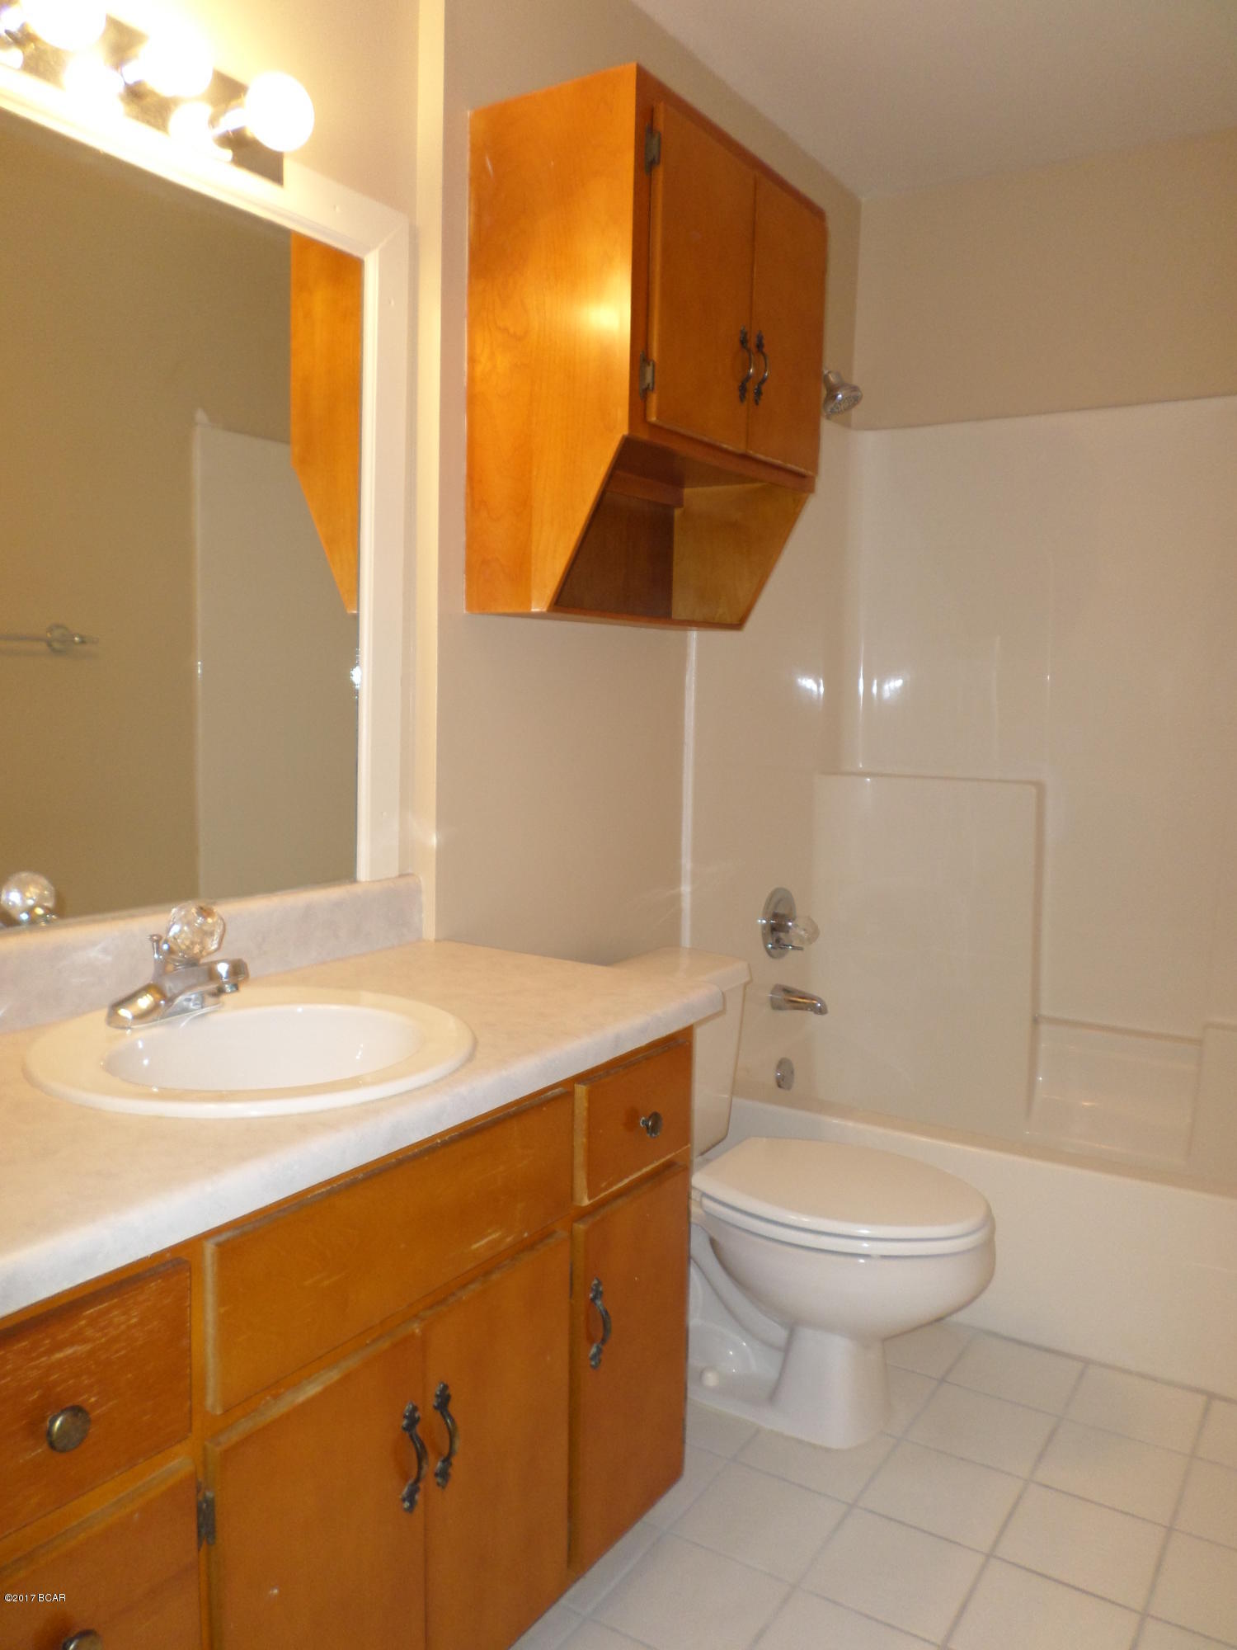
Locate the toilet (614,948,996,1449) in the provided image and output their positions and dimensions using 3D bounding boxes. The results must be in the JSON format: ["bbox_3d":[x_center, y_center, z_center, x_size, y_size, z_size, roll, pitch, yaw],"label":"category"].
[{"bbox_3d":[0.280,0.634,2.022,0.743,0.699,0.450,5,7,33],"label":"toilet"}]

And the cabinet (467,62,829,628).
[{"bbox_3d":[0.069,-0.692,1.952,0.310,0.732,0.610,5,7,33],"label":"cabinet"}]

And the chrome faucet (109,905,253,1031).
[{"bbox_3d":[-0.472,0.156,1.335,0.175,0.136,0.161,5,7,33],"label":"chrome faucet"}]

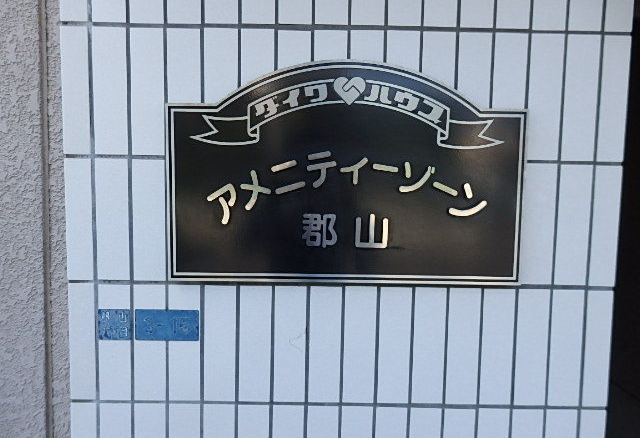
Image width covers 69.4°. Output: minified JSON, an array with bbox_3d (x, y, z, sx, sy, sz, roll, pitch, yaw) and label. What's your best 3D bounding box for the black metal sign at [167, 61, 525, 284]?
[{"bbox_3d":[0.049,-0.081,0.841,0.652,0.405,0.017,1,4,-1],"label":"black metal sign"}]

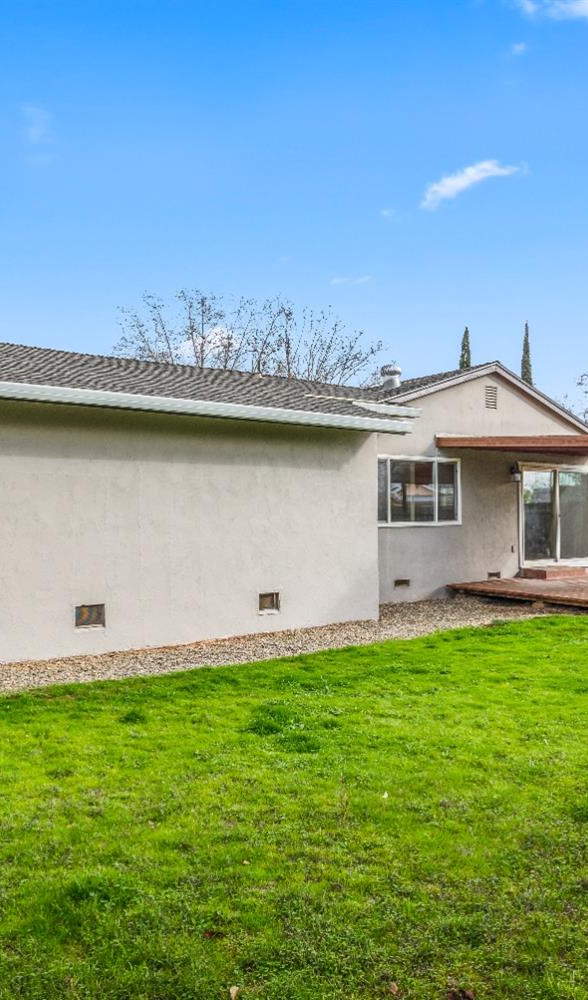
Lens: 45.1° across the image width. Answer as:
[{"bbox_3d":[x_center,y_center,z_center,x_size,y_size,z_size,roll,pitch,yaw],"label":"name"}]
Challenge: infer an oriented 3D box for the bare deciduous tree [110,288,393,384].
[{"bbox_3d":[-1.650,-2.903,26.022,9.600,9.686,8.600,0,0,-4],"label":"bare deciduous tree"}]

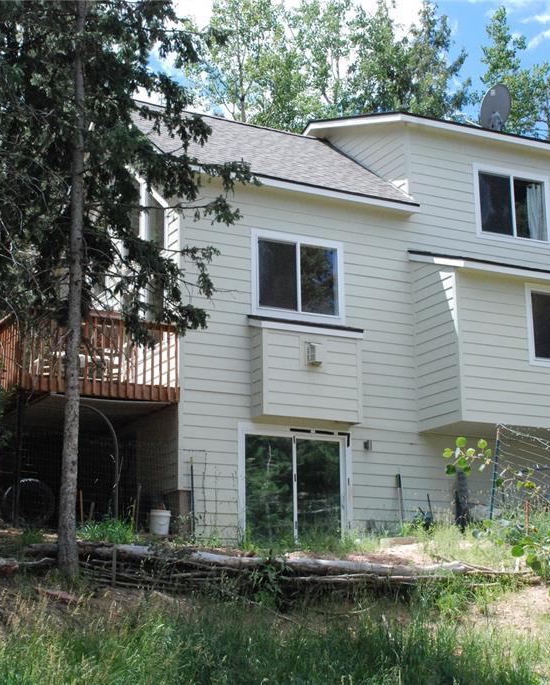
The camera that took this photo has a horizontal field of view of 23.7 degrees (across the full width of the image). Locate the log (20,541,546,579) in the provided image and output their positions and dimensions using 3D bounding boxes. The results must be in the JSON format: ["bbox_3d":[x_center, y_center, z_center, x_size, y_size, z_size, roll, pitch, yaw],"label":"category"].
[{"bbox_3d":[0.341,2.871,17.053,7.240,0.270,0.300,7,-16,-24],"label":"log"}]

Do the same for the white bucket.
[{"bbox_3d":[-1.658,2.614,19.000,0.310,0.370,0.310,-1,-14,0],"label":"white bucket"}]

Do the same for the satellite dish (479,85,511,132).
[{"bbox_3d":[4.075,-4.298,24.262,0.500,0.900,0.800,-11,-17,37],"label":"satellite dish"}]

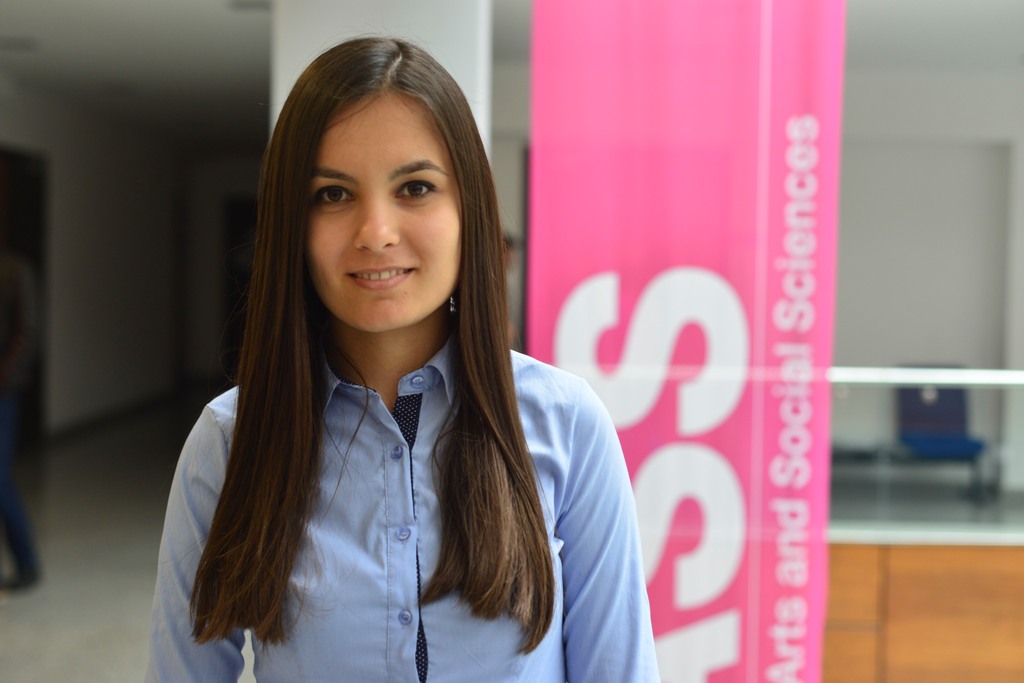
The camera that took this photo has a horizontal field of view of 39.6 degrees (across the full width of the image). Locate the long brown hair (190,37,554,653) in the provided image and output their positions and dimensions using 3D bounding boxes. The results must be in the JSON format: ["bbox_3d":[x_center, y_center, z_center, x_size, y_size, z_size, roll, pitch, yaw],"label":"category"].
[{"bbox_3d":[-0.112,-0.002,1.155,0.285,0.480,0.230,1,2,0],"label":"long brown hair"}]

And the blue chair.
[{"bbox_3d":[2.820,0.600,9.350,0.480,0.860,0.550,1,2,-4],"label":"blue chair"}]

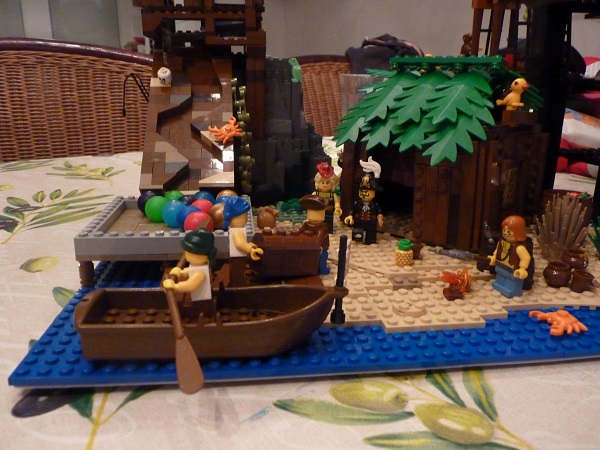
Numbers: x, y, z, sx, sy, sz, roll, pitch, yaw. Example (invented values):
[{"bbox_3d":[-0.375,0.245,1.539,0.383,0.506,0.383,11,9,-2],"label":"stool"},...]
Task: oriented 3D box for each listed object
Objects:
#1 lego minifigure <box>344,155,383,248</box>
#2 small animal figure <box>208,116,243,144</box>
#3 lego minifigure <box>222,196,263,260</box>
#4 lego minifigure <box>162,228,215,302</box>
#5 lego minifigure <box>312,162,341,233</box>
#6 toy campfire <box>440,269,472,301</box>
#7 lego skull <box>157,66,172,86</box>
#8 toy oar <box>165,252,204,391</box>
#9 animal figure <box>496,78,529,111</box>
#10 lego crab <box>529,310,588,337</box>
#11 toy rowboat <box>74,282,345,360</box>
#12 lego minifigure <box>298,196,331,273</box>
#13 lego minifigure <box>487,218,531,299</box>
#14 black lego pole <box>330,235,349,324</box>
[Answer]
[{"bbox_3d":[0.041,-0.017,0.307,0.026,0.057,0.019,1,15,-3],"label":"lego minifigure"},{"bbox_3d":[-0.054,-0.071,0.345,0.022,0.008,0.021,-26,65,-22],"label":"small animal figure"},{"bbox_3d":[-0.028,0.009,0.231,0.019,0.043,0.025,-1,15,-7],"label":"lego minifigure"},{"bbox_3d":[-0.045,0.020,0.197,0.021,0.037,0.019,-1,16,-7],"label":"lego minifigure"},{"bbox_3d":[0.018,-0.018,0.324,0.023,0.050,0.013,1,16,0],"label":"lego minifigure"},{"bbox_3d":[0.083,0.031,0.248,0.018,0.013,0.015,-1,15,-7],"label":"toy campfire"},{"bbox_3d":[-0.106,-0.116,0.365,0.010,0.011,0.010,3,58,-5],"label":"lego skull"},{"bbox_3d":[-0.046,0.038,0.176,0.009,0.004,0.052,-11,54,-15],"label":"toy oar"},{"bbox_3d":[0.126,-0.078,0.278,0.010,0.018,0.017,-11,20,-37],"label":"animal figure"},{"bbox_3d":[0.120,0.044,0.218,0.021,0.008,0.021,-4,17,-19],"label":"lego crab"},{"bbox_3d":[-0.035,0.037,0.193,0.110,0.021,0.038,0,15,-5],"label":"toy rowboat"},{"bbox_3d":[0.007,0.006,0.260,0.019,0.044,0.025,-9,18,-33],"label":"lego minifigure"},{"bbox_3d":[0.113,0.016,0.249,0.017,0.041,0.025,-1,15,-7],"label":"lego minifigure"},{"bbox_3d":[0.018,0.025,0.214,0.007,0.040,0.007,-1,15,-7],"label":"black lego pole"}]

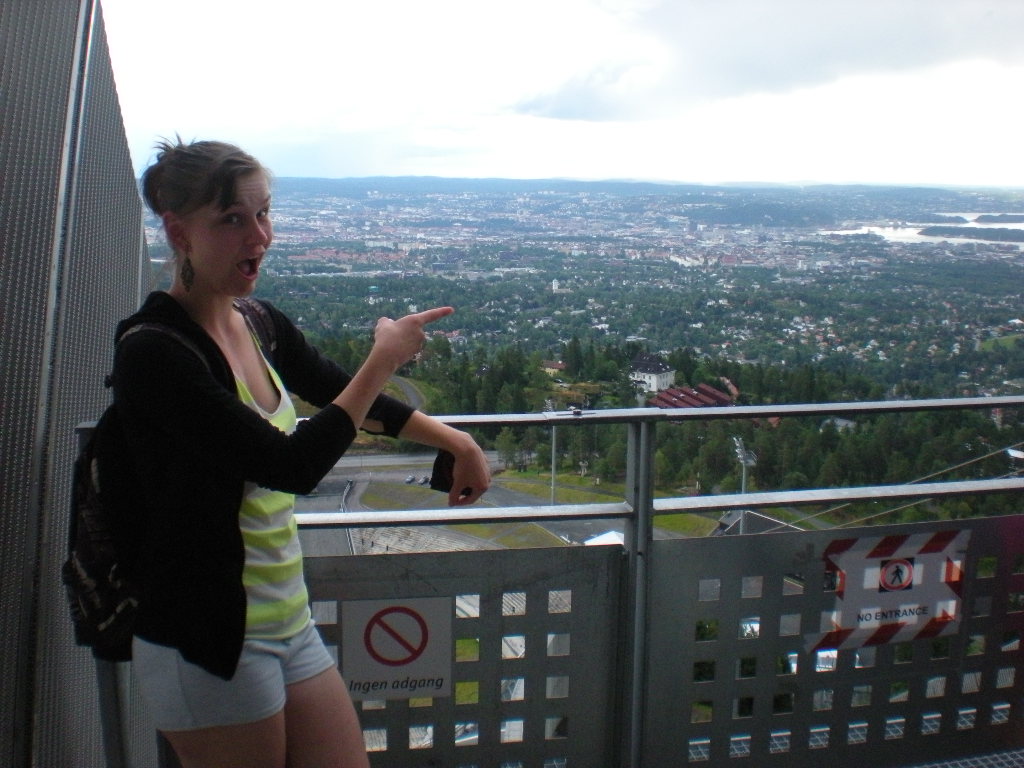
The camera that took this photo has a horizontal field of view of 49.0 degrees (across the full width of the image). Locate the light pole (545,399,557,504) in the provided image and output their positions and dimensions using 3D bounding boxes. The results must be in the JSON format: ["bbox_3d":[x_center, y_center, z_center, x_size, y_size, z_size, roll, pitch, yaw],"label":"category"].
[{"bbox_3d":[10.419,19.150,299.213,2.100,30.700,2.100,-5,12,-29],"label":"light pole"}]

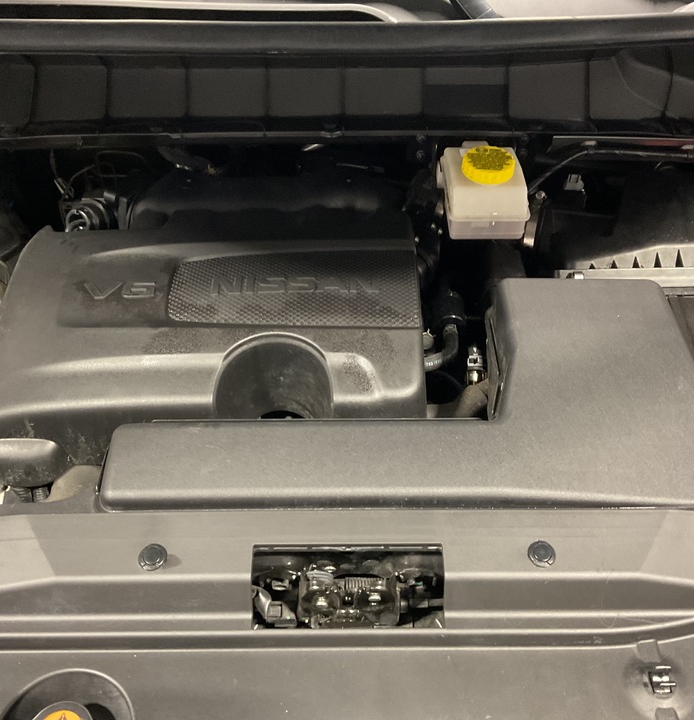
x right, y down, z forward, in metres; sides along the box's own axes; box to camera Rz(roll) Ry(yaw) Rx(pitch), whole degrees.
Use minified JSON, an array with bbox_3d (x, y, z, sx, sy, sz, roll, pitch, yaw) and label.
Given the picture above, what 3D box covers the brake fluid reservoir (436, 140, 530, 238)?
[{"bbox_3d":[0.148,-0.186,0.896,0.092,0.085,0.088,0,45,0],"label":"brake fluid reservoir"}]

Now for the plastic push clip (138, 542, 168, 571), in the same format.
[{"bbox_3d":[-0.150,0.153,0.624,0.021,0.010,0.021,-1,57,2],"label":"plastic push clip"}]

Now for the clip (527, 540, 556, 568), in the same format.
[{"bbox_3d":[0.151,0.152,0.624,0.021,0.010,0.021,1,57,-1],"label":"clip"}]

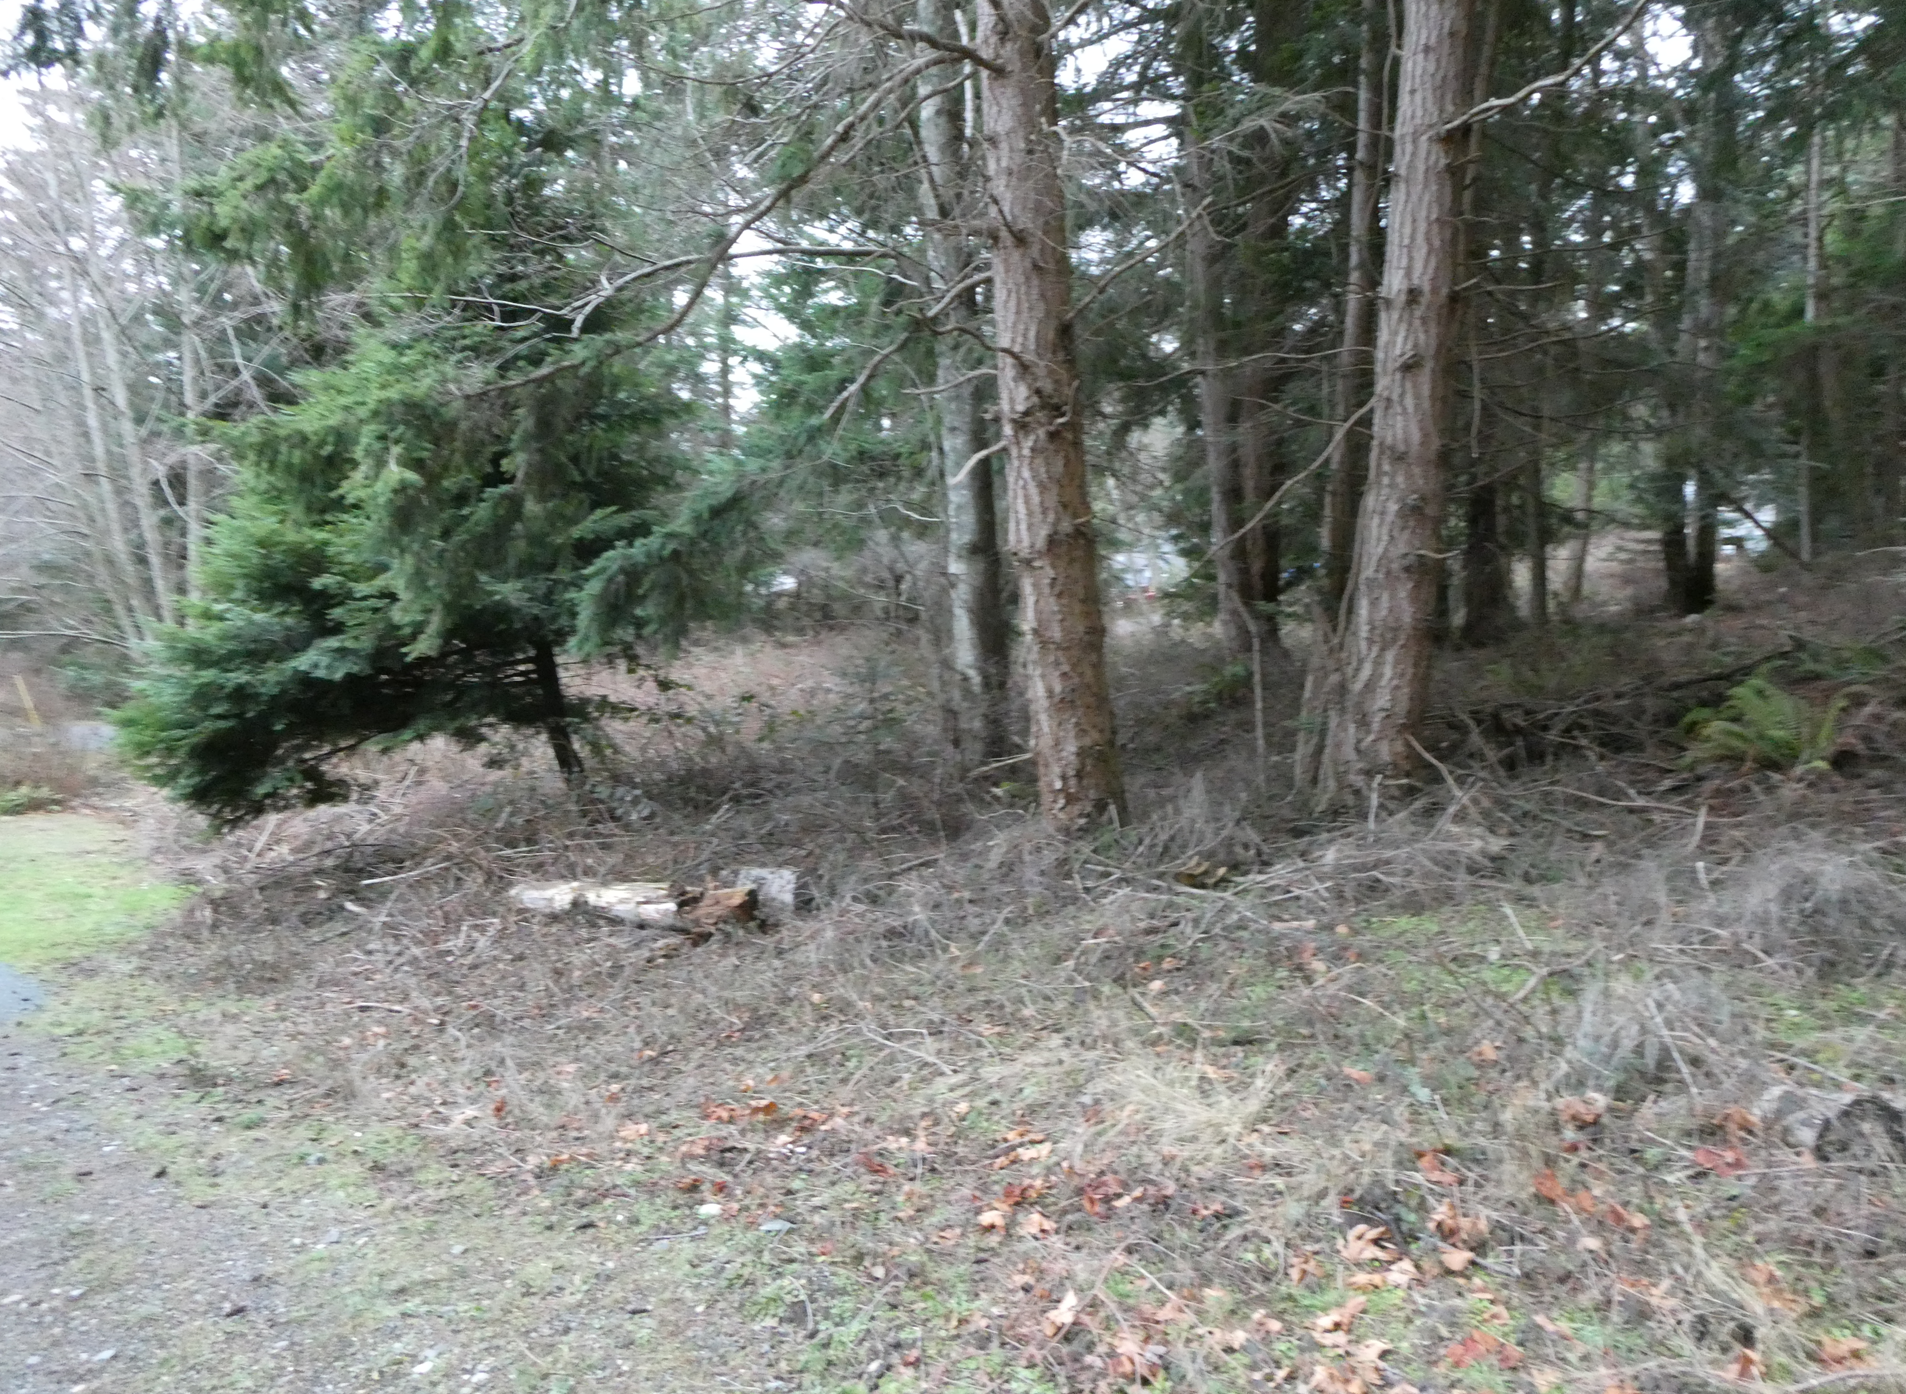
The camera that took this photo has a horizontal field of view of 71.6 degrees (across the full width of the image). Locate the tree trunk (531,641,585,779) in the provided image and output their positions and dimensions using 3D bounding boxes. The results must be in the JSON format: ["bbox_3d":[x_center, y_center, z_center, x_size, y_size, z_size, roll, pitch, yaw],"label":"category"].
[{"bbox_3d":[-2.696,0.100,9.065,0.170,0.990,0.150,-12,7,1],"label":"tree trunk"}]

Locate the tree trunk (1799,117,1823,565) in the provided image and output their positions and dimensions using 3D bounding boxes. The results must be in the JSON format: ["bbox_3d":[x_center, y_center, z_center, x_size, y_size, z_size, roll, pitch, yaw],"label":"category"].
[{"bbox_3d":[16.533,-6.757,25.455,0.260,8.240,0.260,-3,7,0],"label":"tree trunk"}]

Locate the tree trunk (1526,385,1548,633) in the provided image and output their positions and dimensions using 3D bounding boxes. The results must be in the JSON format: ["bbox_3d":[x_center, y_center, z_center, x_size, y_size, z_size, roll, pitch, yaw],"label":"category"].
[{"bbox_3d":[7.899,-2.597,17.859,0.240,3.300,0.240,-4,7,0],"label":"tree trunk"}]

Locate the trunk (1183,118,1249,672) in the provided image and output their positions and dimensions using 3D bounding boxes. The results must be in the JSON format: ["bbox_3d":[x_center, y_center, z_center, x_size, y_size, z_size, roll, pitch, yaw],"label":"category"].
[{"bbox_3d":[3.225,-3.679,16.190,0.420,6.450,0.400,-6,7,0],"label":"trunk"}]

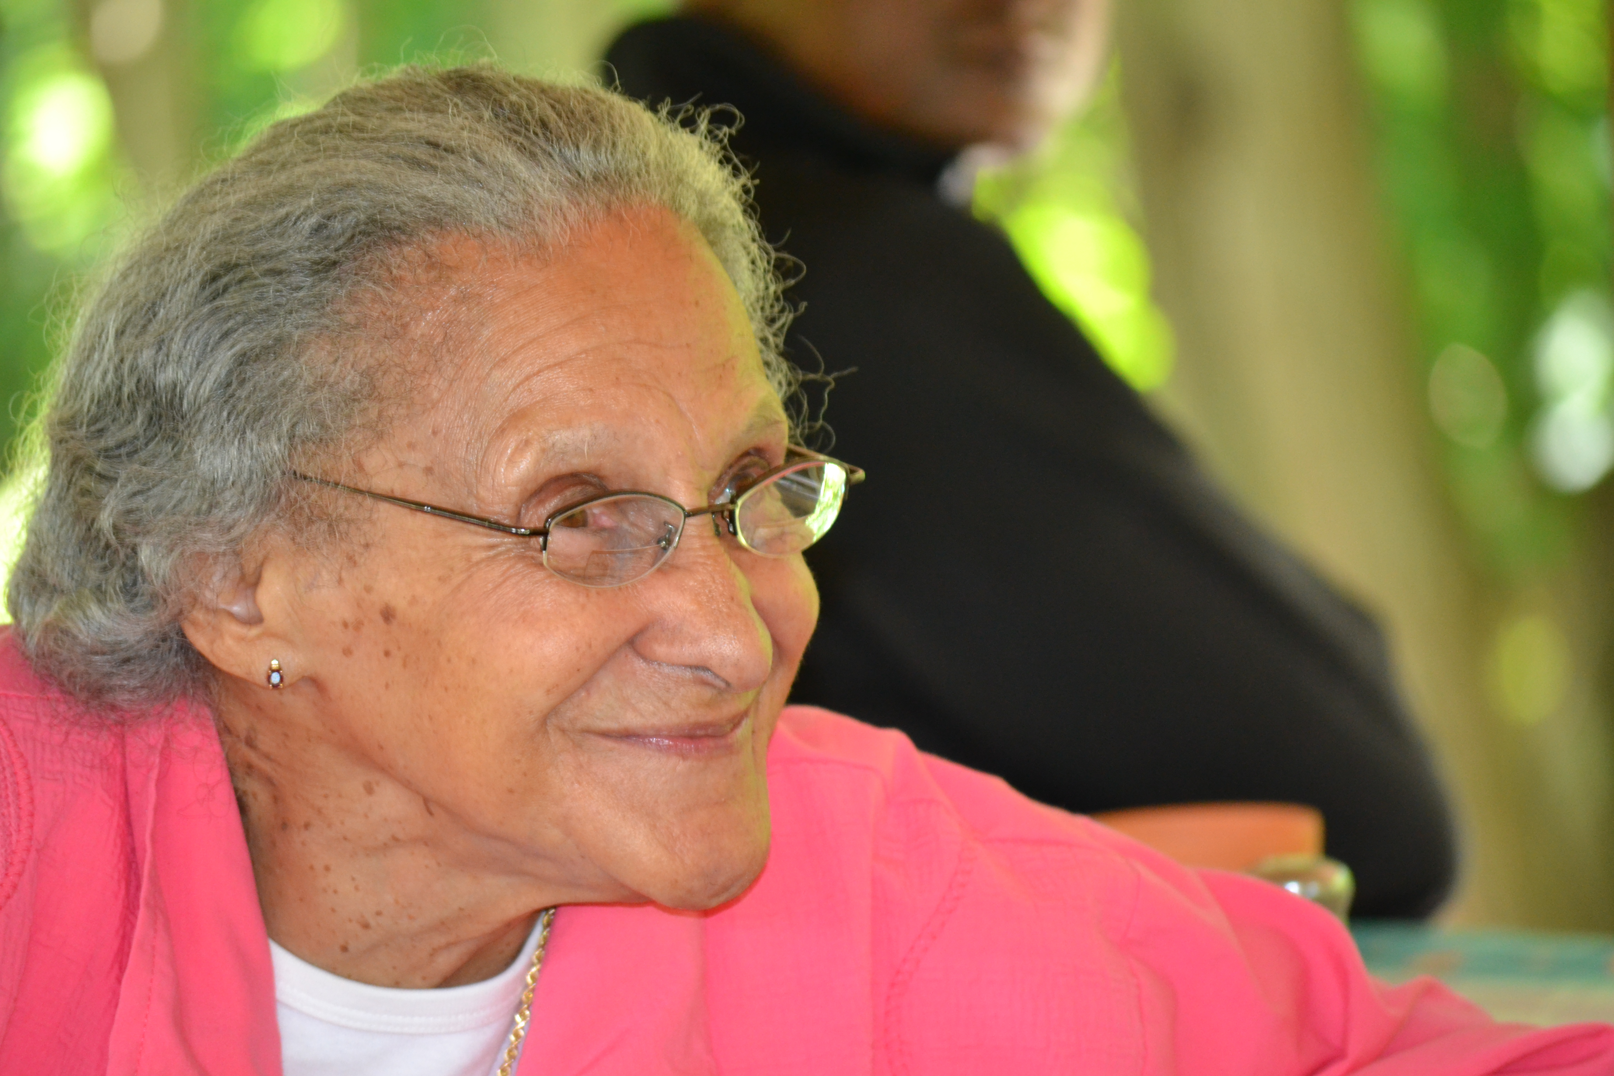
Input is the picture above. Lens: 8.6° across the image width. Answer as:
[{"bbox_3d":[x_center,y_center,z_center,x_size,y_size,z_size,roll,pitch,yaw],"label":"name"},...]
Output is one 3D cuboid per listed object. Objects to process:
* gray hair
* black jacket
[{"bbox_3d":[-0.107,-0.039,2.850,0.198,0.176,0.175,8,10,40],"label":"gray hair"},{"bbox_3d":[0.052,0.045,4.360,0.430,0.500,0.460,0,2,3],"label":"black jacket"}]

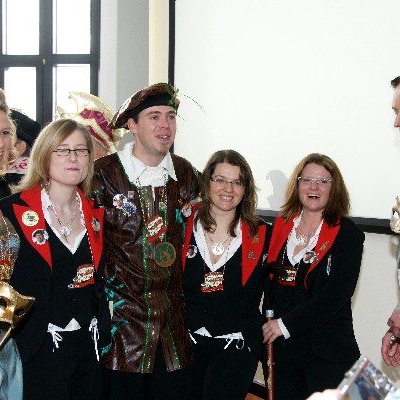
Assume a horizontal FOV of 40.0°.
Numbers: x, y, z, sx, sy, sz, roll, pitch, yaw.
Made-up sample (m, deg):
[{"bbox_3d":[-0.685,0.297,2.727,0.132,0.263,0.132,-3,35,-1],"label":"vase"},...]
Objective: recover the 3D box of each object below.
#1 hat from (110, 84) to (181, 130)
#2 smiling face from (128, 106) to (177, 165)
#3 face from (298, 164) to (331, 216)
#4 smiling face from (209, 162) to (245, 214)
[{"bbox_3d":[-0.195,-0.328,1.930,0.240,0.125,0.250,-1,-14,-36],"label":"hat"},{"bbox_3d":[-0.166,-0.221,1.880,0.150,0.200,0.140,-1,1,-36],"label":"smiling face"},{"bbox_3d":[0.437,-0.043,2.080,0.135,0.185,0.120,4,2,14],"label":"face"},{"bbox_3d":[0.098,-0.043,2.040,0.130,0.180,0.120,6,3,3],"label":"smiling face"}]

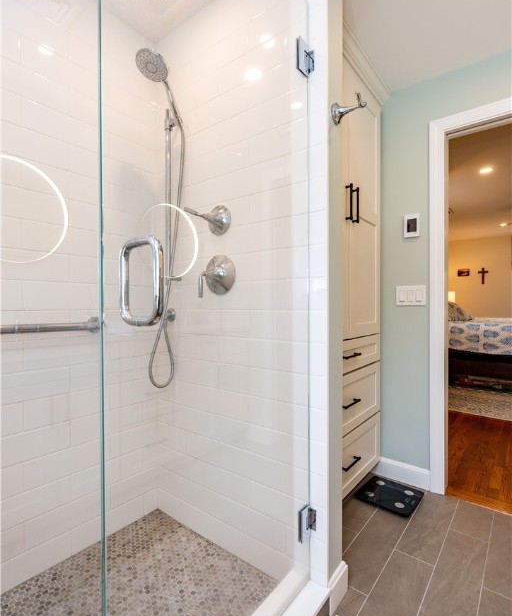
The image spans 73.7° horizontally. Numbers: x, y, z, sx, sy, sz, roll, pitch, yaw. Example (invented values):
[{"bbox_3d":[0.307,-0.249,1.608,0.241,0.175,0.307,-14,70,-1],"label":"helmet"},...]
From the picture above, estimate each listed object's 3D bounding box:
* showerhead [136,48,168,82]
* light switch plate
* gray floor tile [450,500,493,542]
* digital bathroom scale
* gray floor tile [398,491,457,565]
[{"bbox_3d":[-0.440,-1.048,1.465,0.134,0.048,0.134,0,-27,39],"label":"showerhead"},{"bbox_3d":[0.911,-0.072,2.003,0.166,0.115,0.010,0,1,39],"label":"light switch plate"},{"bbox_3d":[1.069,1.048,1.680,0.156,0.010,0.296,0,1,39],"label":"gray floor tile"},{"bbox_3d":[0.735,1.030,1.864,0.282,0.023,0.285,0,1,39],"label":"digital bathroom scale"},{"bbox_3d":[0.850,1.048,1.662,0.156,0.010,0.602,0,1,39],"label":"gray floor tile"}]

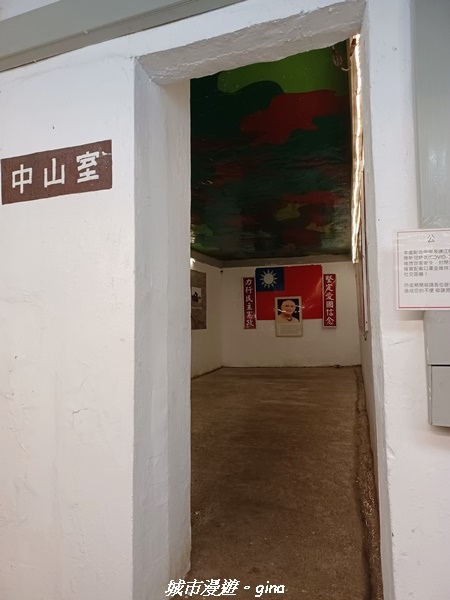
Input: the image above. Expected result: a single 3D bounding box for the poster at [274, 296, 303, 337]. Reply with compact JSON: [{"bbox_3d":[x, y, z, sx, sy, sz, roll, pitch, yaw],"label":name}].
[{"bbox_3d":[1.498,0.400,10.143,0.621,0.930,0.030,-2,-3,15],"label":"poster"}]

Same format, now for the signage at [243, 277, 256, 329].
[{"bbox_3d":[0.594,0.081,10.413,0.287,1.242,0.030,-2,-3,15],"label":"signage"}]

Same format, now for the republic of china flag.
[{"bbox_3d":[1.503,-0.157,10.196,1.534,1.239,0.020,-2,-3,15],"label":"republic of china flag"}]

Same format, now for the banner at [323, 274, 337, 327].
[{"bbox_3d":[2.405,0.023,9.928,0.275,1.223,0.030,-2,-3,15],"label":"banner"}]

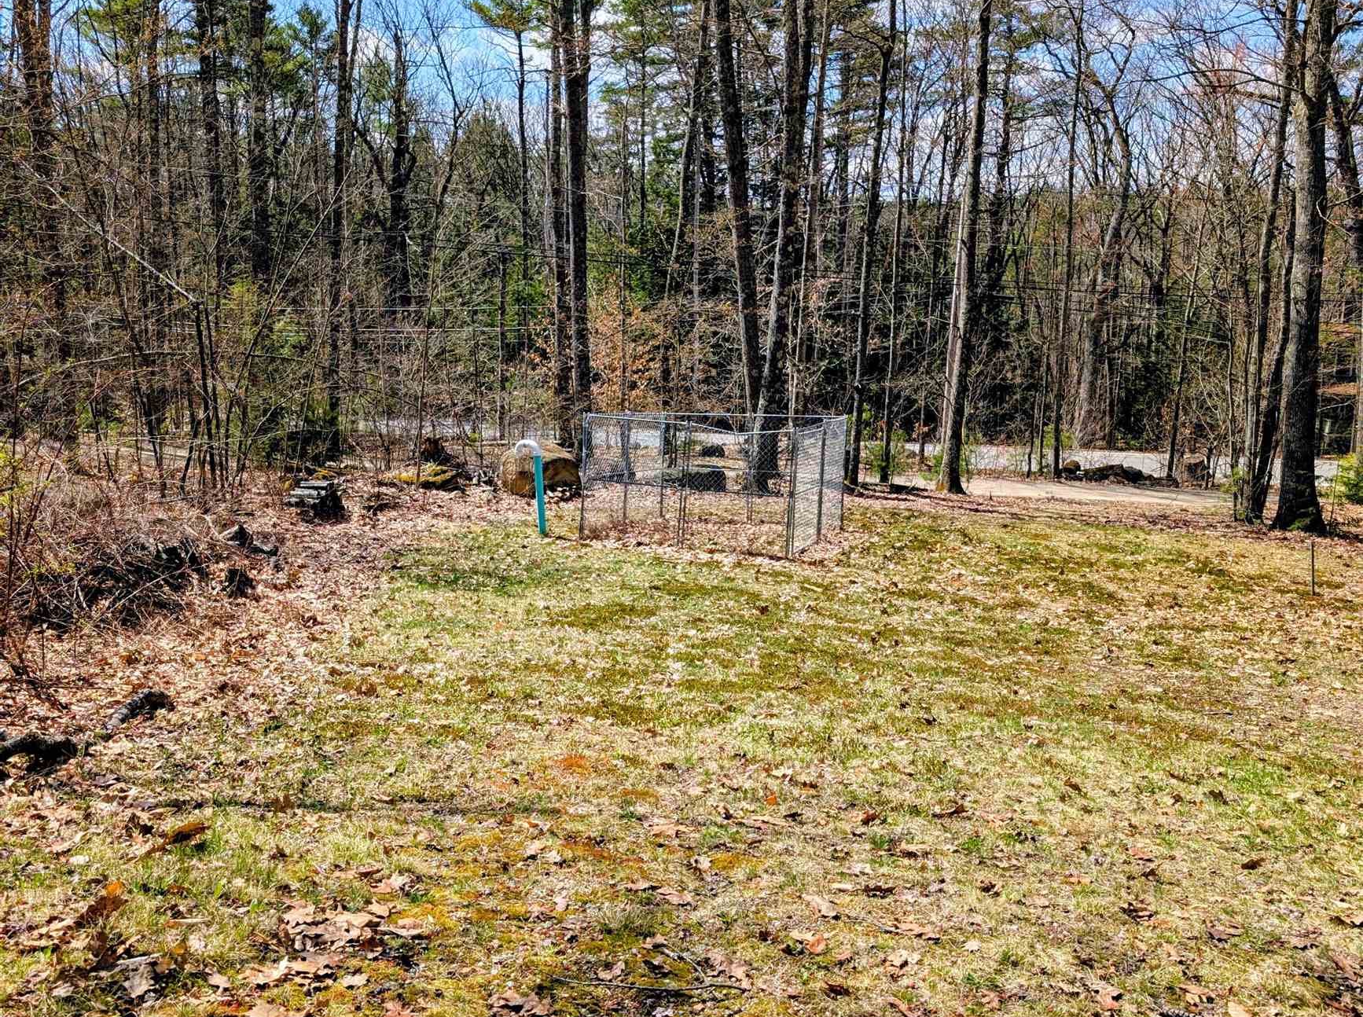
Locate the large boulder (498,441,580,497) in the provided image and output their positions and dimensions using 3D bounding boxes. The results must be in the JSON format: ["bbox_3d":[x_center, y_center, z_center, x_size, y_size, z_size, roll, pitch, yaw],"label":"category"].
[{"bbox_3d":[-2.664,-0.788,23.900,1.480,1.000,1.250,1,7,-3],"label":"large boulder"}]

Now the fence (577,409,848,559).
[{"bbox_3d":[0.605,-0.507,19.200,3.100,1.830,3.150,4,8,20],"label":"fence"}]

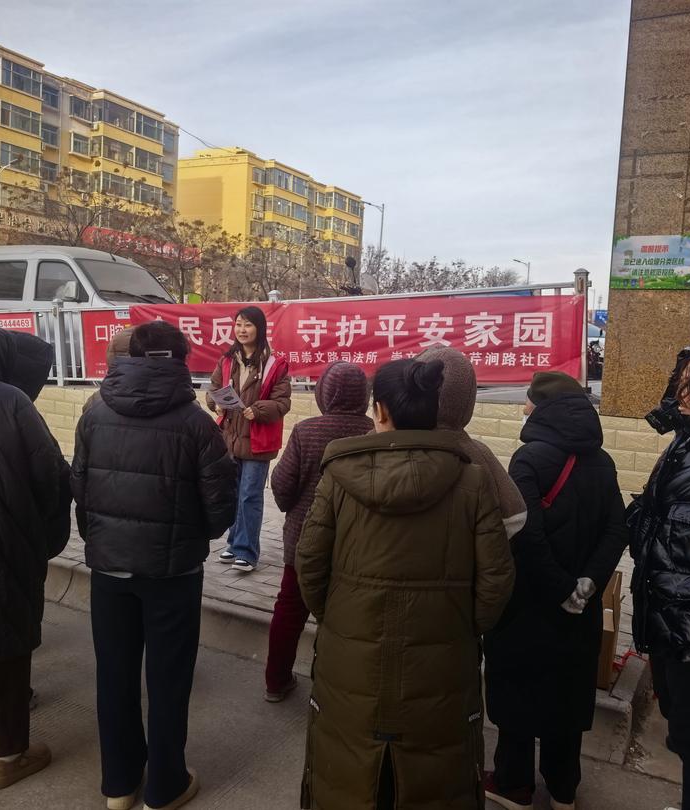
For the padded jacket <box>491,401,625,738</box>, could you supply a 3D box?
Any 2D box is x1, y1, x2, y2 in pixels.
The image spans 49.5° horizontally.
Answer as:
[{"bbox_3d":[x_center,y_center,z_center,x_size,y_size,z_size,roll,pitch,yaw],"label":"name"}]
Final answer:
[{"bbox_3d":[0.769,0.541,2.643,0.500,1.168,0.370,2,4,-23],"label":"padded jacket"}]

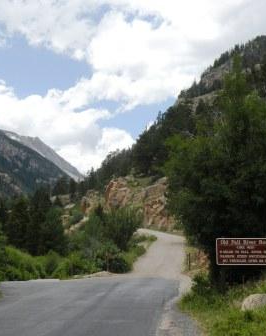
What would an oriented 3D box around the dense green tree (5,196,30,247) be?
[{"bbox_3d":[-12.748,6.126,80.000,2.700,6.100,2.700,0,-6,0],"label":"dense green tree"}]

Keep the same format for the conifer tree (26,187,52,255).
[{"bbox_3d":[-10.320,6.071,80.000,2.800,7.700,2.800,0,-6,0],"label":"conifer tree"}]

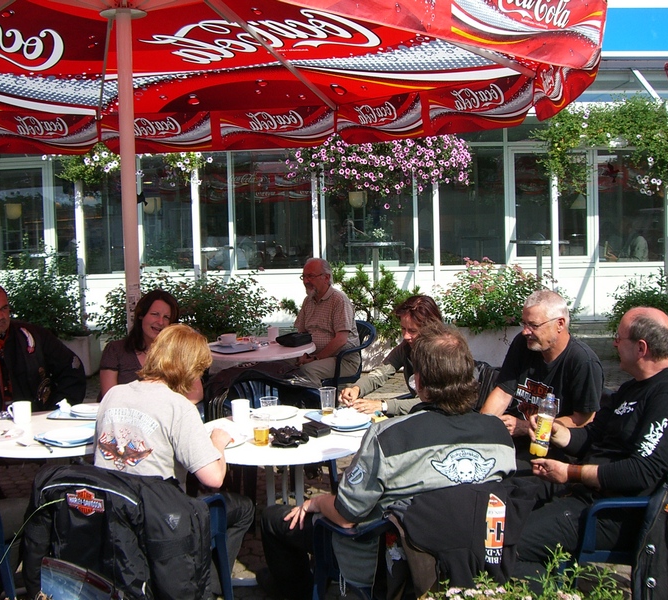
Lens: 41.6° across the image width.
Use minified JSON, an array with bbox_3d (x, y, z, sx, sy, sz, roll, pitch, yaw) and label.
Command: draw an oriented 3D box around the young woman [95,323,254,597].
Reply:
[{"bbox_3d":[-0.568,0.700,3.382,0.500,1.220,0.800,0,5,19],"label":"young woman"}]

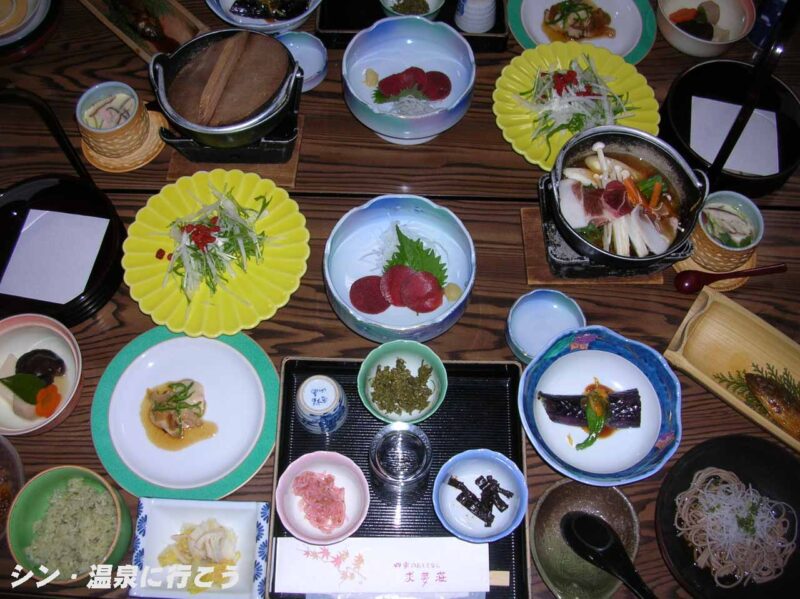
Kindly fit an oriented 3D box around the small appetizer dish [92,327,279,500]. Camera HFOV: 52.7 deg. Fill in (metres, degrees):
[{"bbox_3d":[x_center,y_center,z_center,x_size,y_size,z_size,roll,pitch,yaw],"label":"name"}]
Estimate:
[{"bbox_3d":[-0.227,0.122,0.868,0.194,0.022,0.194,0,67,-1],"label":"small appetizer dish"}]

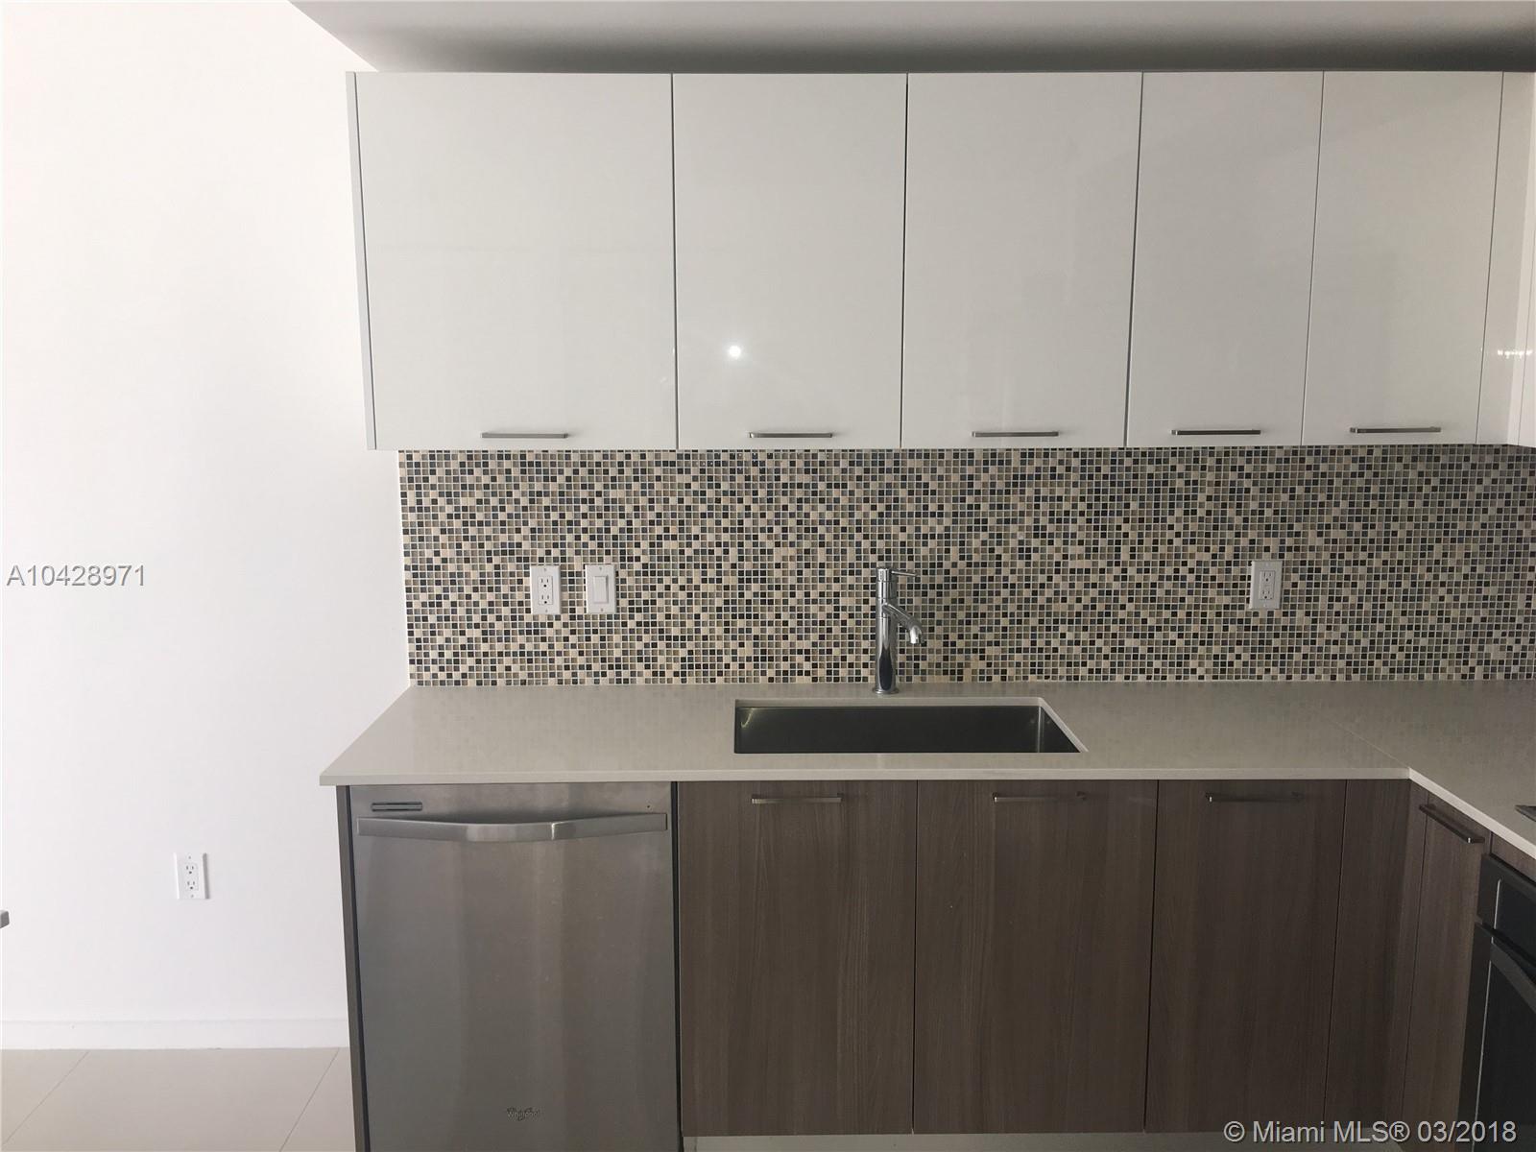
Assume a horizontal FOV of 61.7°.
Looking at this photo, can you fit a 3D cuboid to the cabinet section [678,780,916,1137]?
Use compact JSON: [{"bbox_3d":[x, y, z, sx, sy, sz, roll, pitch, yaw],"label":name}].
[{"bbox_3d":[0.055,0.689,2.753,0.447,0.719,0.600,0,9,-1],"label":"cabinet section"}]

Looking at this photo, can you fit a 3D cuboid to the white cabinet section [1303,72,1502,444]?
[{"bbox_3d":[1.242,-0.643,2.705,0.349,0.715,0.360,0,9,-1],"label":"white cabinet section"}]

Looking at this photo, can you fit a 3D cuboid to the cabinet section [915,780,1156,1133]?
[{"bbox_3d":[0.505,0.687,2.757,0.453,0.719,0.600,0,9,-1],"label":"cabinet section"}]

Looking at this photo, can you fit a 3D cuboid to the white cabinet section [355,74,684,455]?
[{"bbox_3d":[-0.484,-0.634,2.689,0.602,0.715,0.360,0,9,-1],"label":"white cabinet section"}]

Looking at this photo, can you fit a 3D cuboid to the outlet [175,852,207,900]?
[{"bbox_3d":[-1.377,0.719,3.074,0.071,0.115,0.008,0,9,-1],"label":"outlet"}]

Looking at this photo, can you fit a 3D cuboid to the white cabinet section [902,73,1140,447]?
[{"bbox_3d":[0.491,-0.639,2.698,0.452,0.715,0.360,0,9,-1],"label":"white cabinet section"}]

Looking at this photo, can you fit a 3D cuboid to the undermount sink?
[{"bbox_3d":[0.276,0.440,2.709,0.710,0.225,0.425,0,9,-1],"label":"undermount sink"}]

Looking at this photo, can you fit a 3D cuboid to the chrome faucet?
[{"bbox_3d":[0.300,0.136,2.869,0.070,0.285,0.212,-3,10,-18],"label":"chrome faucet"}]

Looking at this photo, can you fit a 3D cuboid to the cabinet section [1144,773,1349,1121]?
[{"bbox_3d":[0.908,0.685,2.761,0.352,0.719,0.600,0,9,-1],"label":"cabinet section"}]

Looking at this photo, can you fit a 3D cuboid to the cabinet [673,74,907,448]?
[{"bbox_3d":[0.043,-0.640,2.700,0.453,0.722,0.345,0,9,-1],"label":"cabinet"}]

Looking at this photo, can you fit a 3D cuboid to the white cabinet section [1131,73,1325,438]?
[{"bbox_3d":[0.892,-0.641,2.702,0.350,0.715,0.360,0,9,-1],"label":"white cabinet section"}]

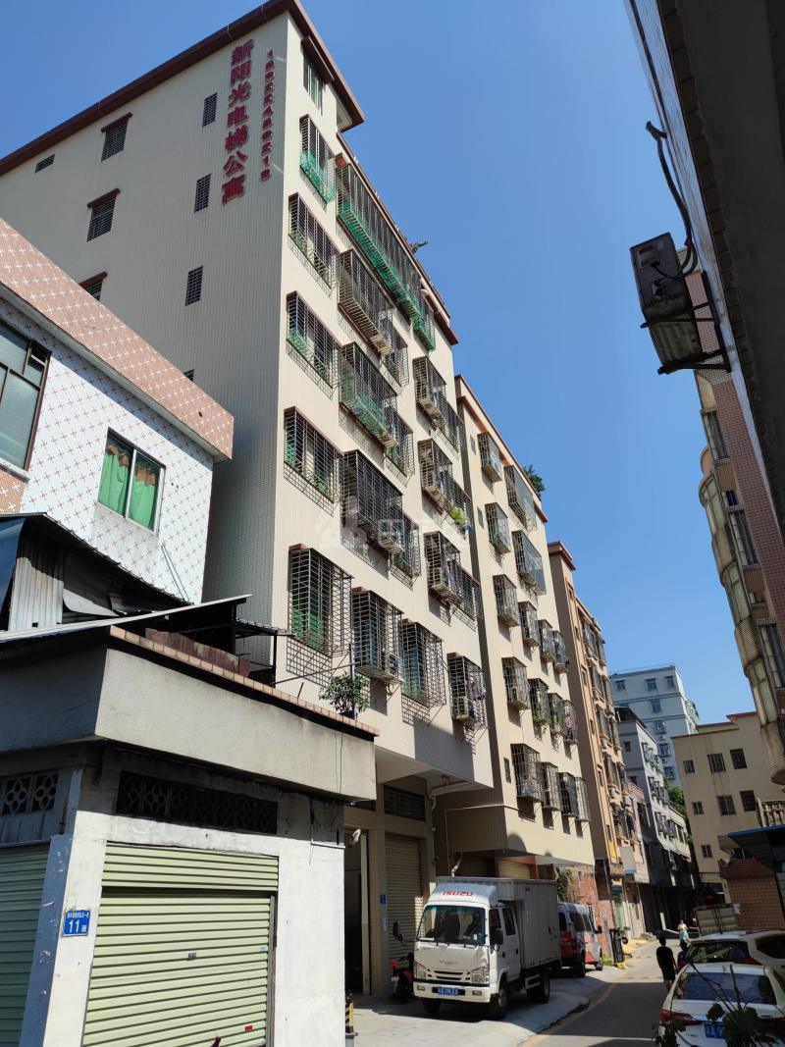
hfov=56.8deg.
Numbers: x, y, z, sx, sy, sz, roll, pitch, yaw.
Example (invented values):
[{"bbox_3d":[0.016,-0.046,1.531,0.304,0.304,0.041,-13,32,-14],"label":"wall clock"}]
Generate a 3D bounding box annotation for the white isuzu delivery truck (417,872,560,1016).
[{"bbox_3d":[2.672,11.155,19.432,2.120,2.940,5.900,-13,-30,23],"label":"white isuzu delivery truck"}]

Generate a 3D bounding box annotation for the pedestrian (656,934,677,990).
[{"bbox_3d":[7.507,12.049,19.739,0.460,1.520,0.300,-15,-30,22],"label":"pedestrian"}]

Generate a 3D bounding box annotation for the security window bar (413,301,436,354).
[{"bbox_3d":[1.109,-7.071,25.341,0.300,1.670,1.330,-14,-28,22],"label":"security window bar"}]

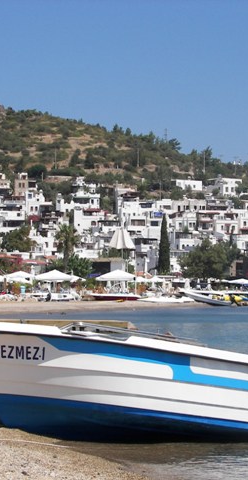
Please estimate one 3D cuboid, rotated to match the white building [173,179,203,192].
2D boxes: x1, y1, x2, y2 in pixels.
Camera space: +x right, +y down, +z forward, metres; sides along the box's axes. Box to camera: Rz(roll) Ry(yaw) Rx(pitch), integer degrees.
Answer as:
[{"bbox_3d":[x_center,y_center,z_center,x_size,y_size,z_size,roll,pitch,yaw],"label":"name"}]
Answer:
[{"bbox_3d":[18.666,-16.021,375.000,7.800,4.000,6.000,1,-2,-25],"label":"white building"}]

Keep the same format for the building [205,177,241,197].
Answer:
[{"bbox_3d":[28.859,-15.430,370.000,8.500,6.200,8.000,1,-2,-25],"label":"building"}]

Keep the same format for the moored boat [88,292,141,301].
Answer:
[{"bbox_3d":[-0.909,5.403,122.000,5.000,0.950,1.900,0,-2,0],"label":"moored boat"}]

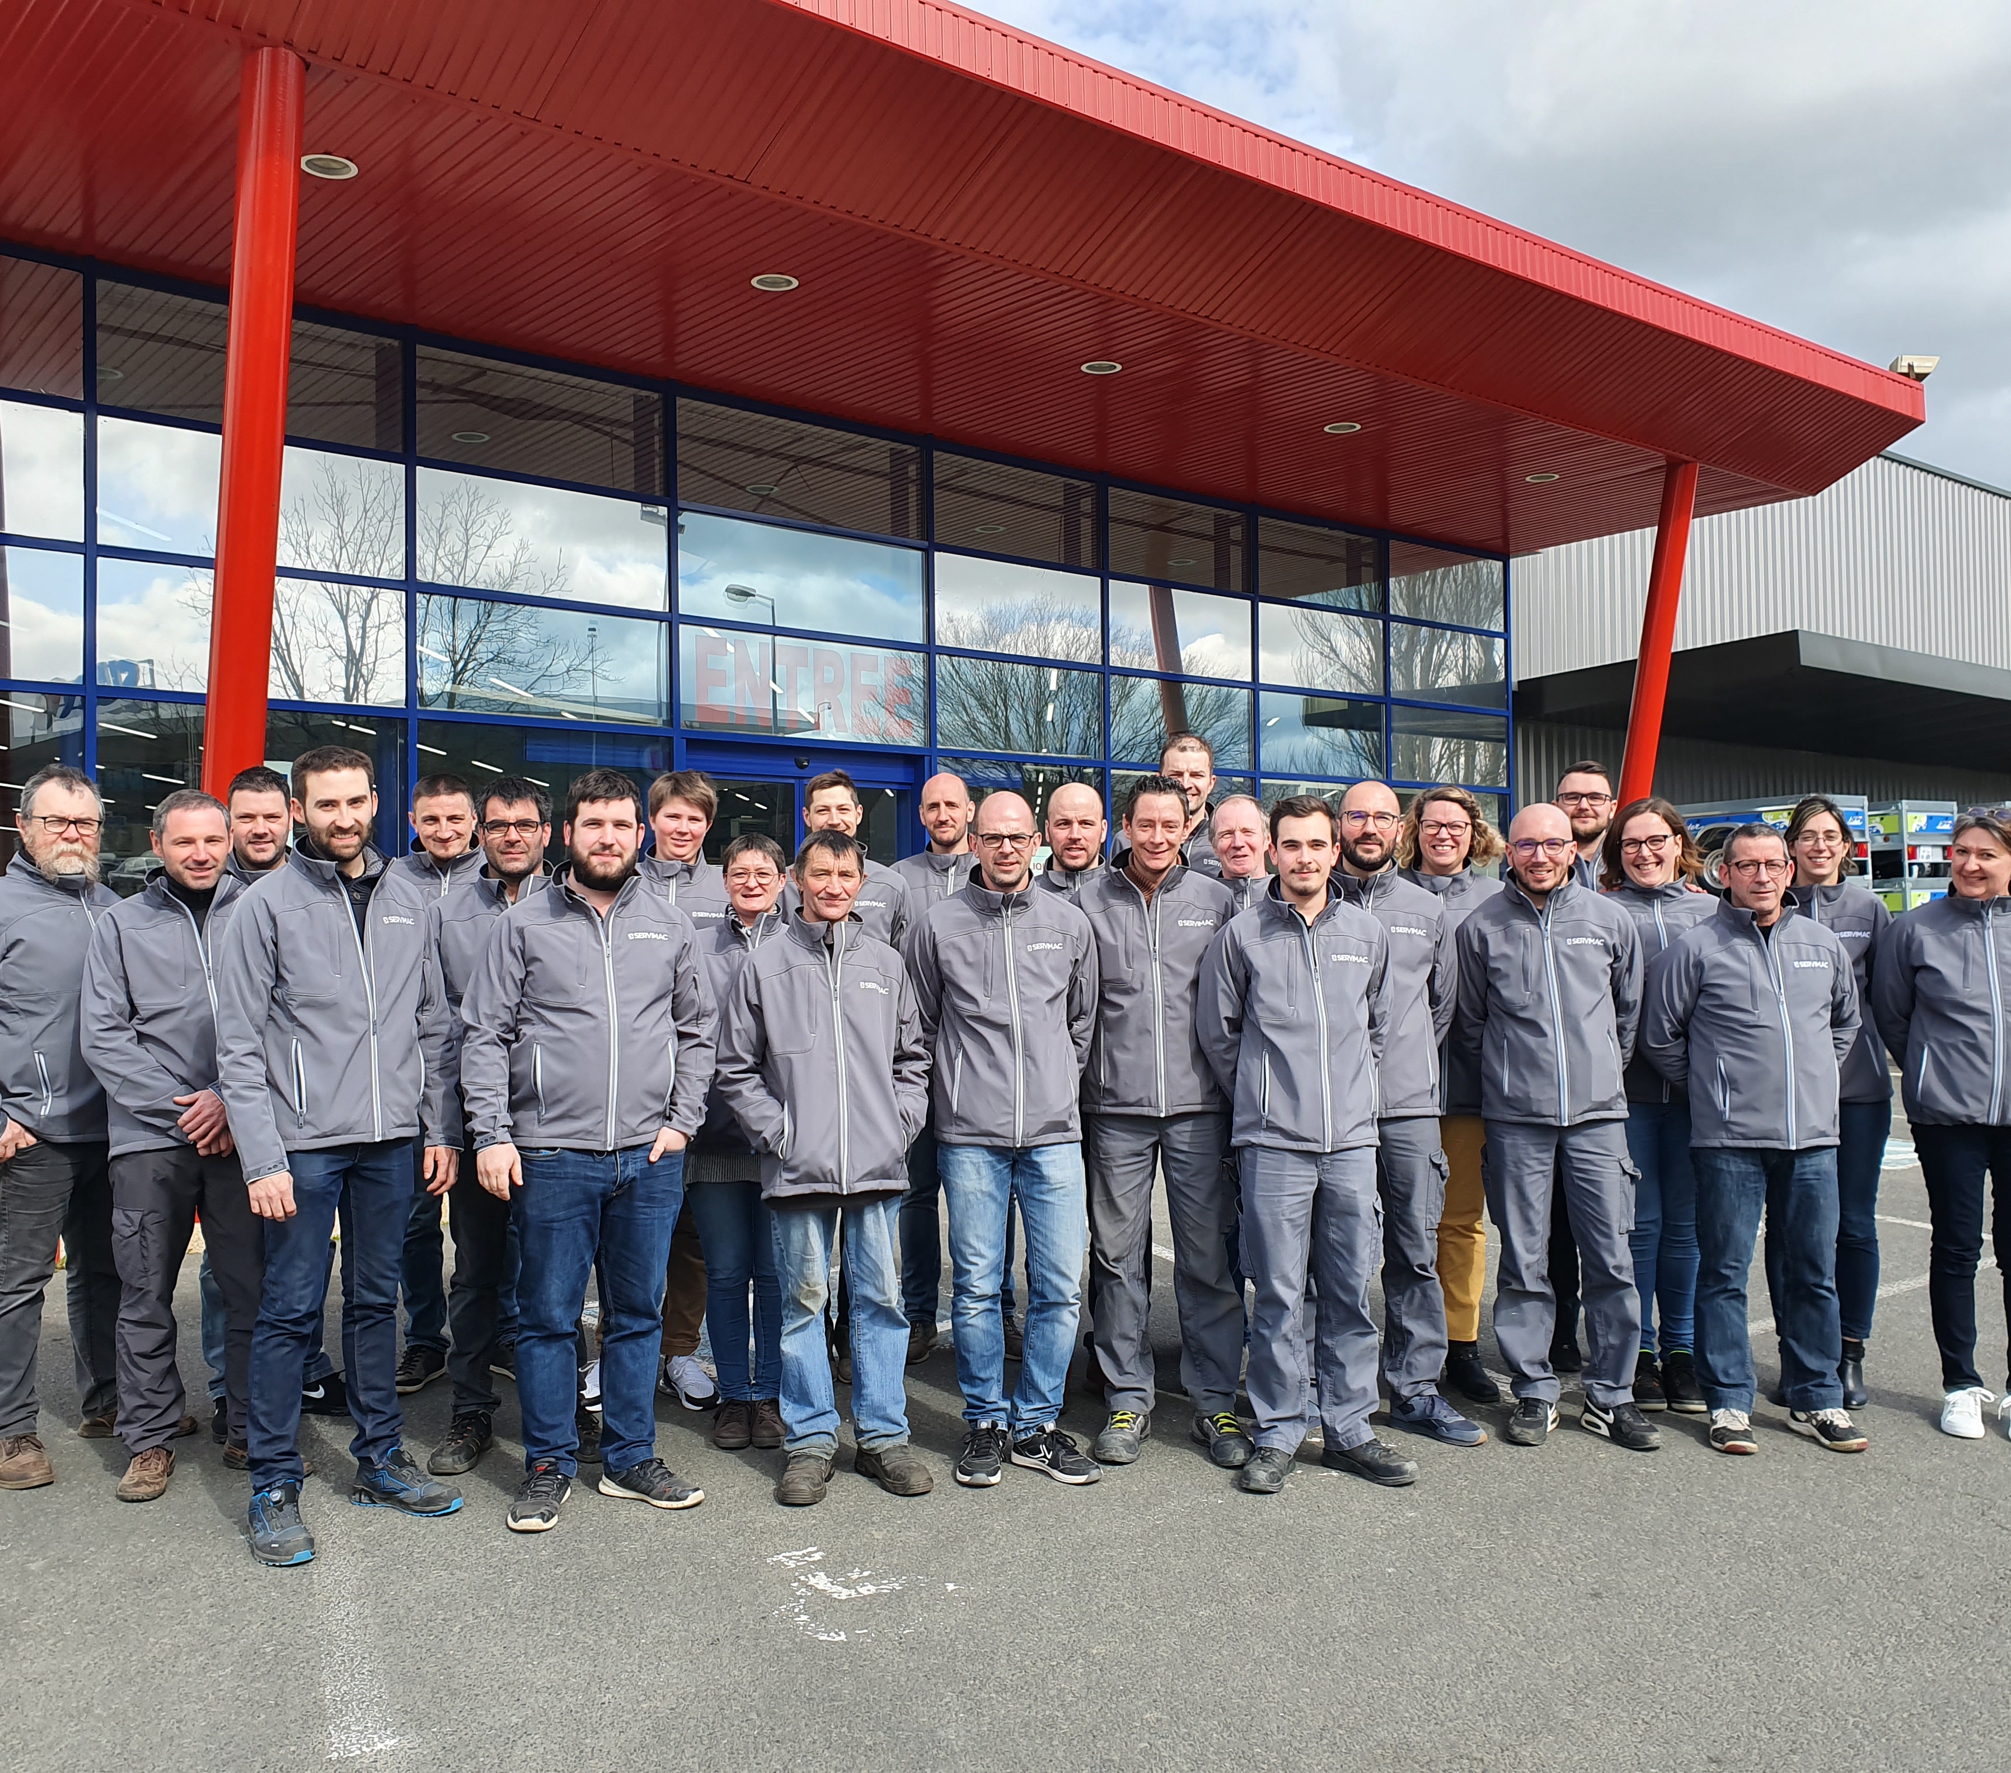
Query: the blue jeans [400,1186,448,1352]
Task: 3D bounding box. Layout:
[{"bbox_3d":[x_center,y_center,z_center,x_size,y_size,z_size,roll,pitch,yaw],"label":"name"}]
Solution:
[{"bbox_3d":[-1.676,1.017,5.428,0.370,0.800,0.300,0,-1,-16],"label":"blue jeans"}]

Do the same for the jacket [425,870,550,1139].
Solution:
[{"bbox_3d":[-1.326,0.307,4.800,0.530,0.730,0.320,0,-1,-12],"label":"jacket"}]

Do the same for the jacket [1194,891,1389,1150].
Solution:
[{"bbox_3d":[0.724,0.321,4.477,0.480,0.680,0.340,0,-1,-9],"label":"jacket"}]

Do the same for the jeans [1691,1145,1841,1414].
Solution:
[{"bbox_3d":[2.084,1.021,4.870,0.400,0.830,0.310,-1,-1,5],"label":"jeans"}]

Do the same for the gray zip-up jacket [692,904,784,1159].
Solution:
[{"bbox_3d":[-0.730,0.413,5.020,0.500,0.720,0.290,0,-2,-8],"label":"gray zip-up jacket"}]

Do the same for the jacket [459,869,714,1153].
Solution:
[{"bbox_3d":[-1.008,0.295,4.270,0.570,0.660,0.350,0,-2,-20],"label":"jacket"}]

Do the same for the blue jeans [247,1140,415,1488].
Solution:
[{"bbox_3d":[-1.605,0.959,4.229,0.410,0.900,0.340,0,-1,-18],"label":"blue jeans"}]

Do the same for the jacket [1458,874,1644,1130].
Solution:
[{"bbox_3d":[1.462,0.311,4.790,0.480,0.660,0.290,-1,-2,12],"label":"jacket"}]

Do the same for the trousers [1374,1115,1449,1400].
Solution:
[{"bbox_3d":[1.006,0.953,4.829,0.410,0.860,0.300,-1,-1,7],"label":"trousers"}]

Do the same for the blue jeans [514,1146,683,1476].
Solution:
[{"bbox_3d":[-1.007,0.998,4.390,0.420,0.880,0.320,0,-1,-21],"label":"blue jeans"}]

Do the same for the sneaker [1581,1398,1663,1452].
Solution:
[{"bbox_3d":[1.658,1.436,4.821,0.105,0.110,0.275,0,-2,-15],"label":"sneaker"}]

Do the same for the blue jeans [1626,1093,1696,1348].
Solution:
[{"bbox_3d":[1.874,0.941,5.040,0.350,0.780,0.270,-1,-1,15],"label":"blue jeans"}]

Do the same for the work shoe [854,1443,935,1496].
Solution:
[{"bbox_3d":[-0.288,1.473,4.592,0.112,0.115,0.298,1,-2,-38],"label":"work shoe"}]

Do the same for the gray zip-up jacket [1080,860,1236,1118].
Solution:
[{"bbox_3d":[0.399,0.268,4.650,0.480,0.670,0.290,-1,-2,3],"label":"gray zip-up jacket"}]

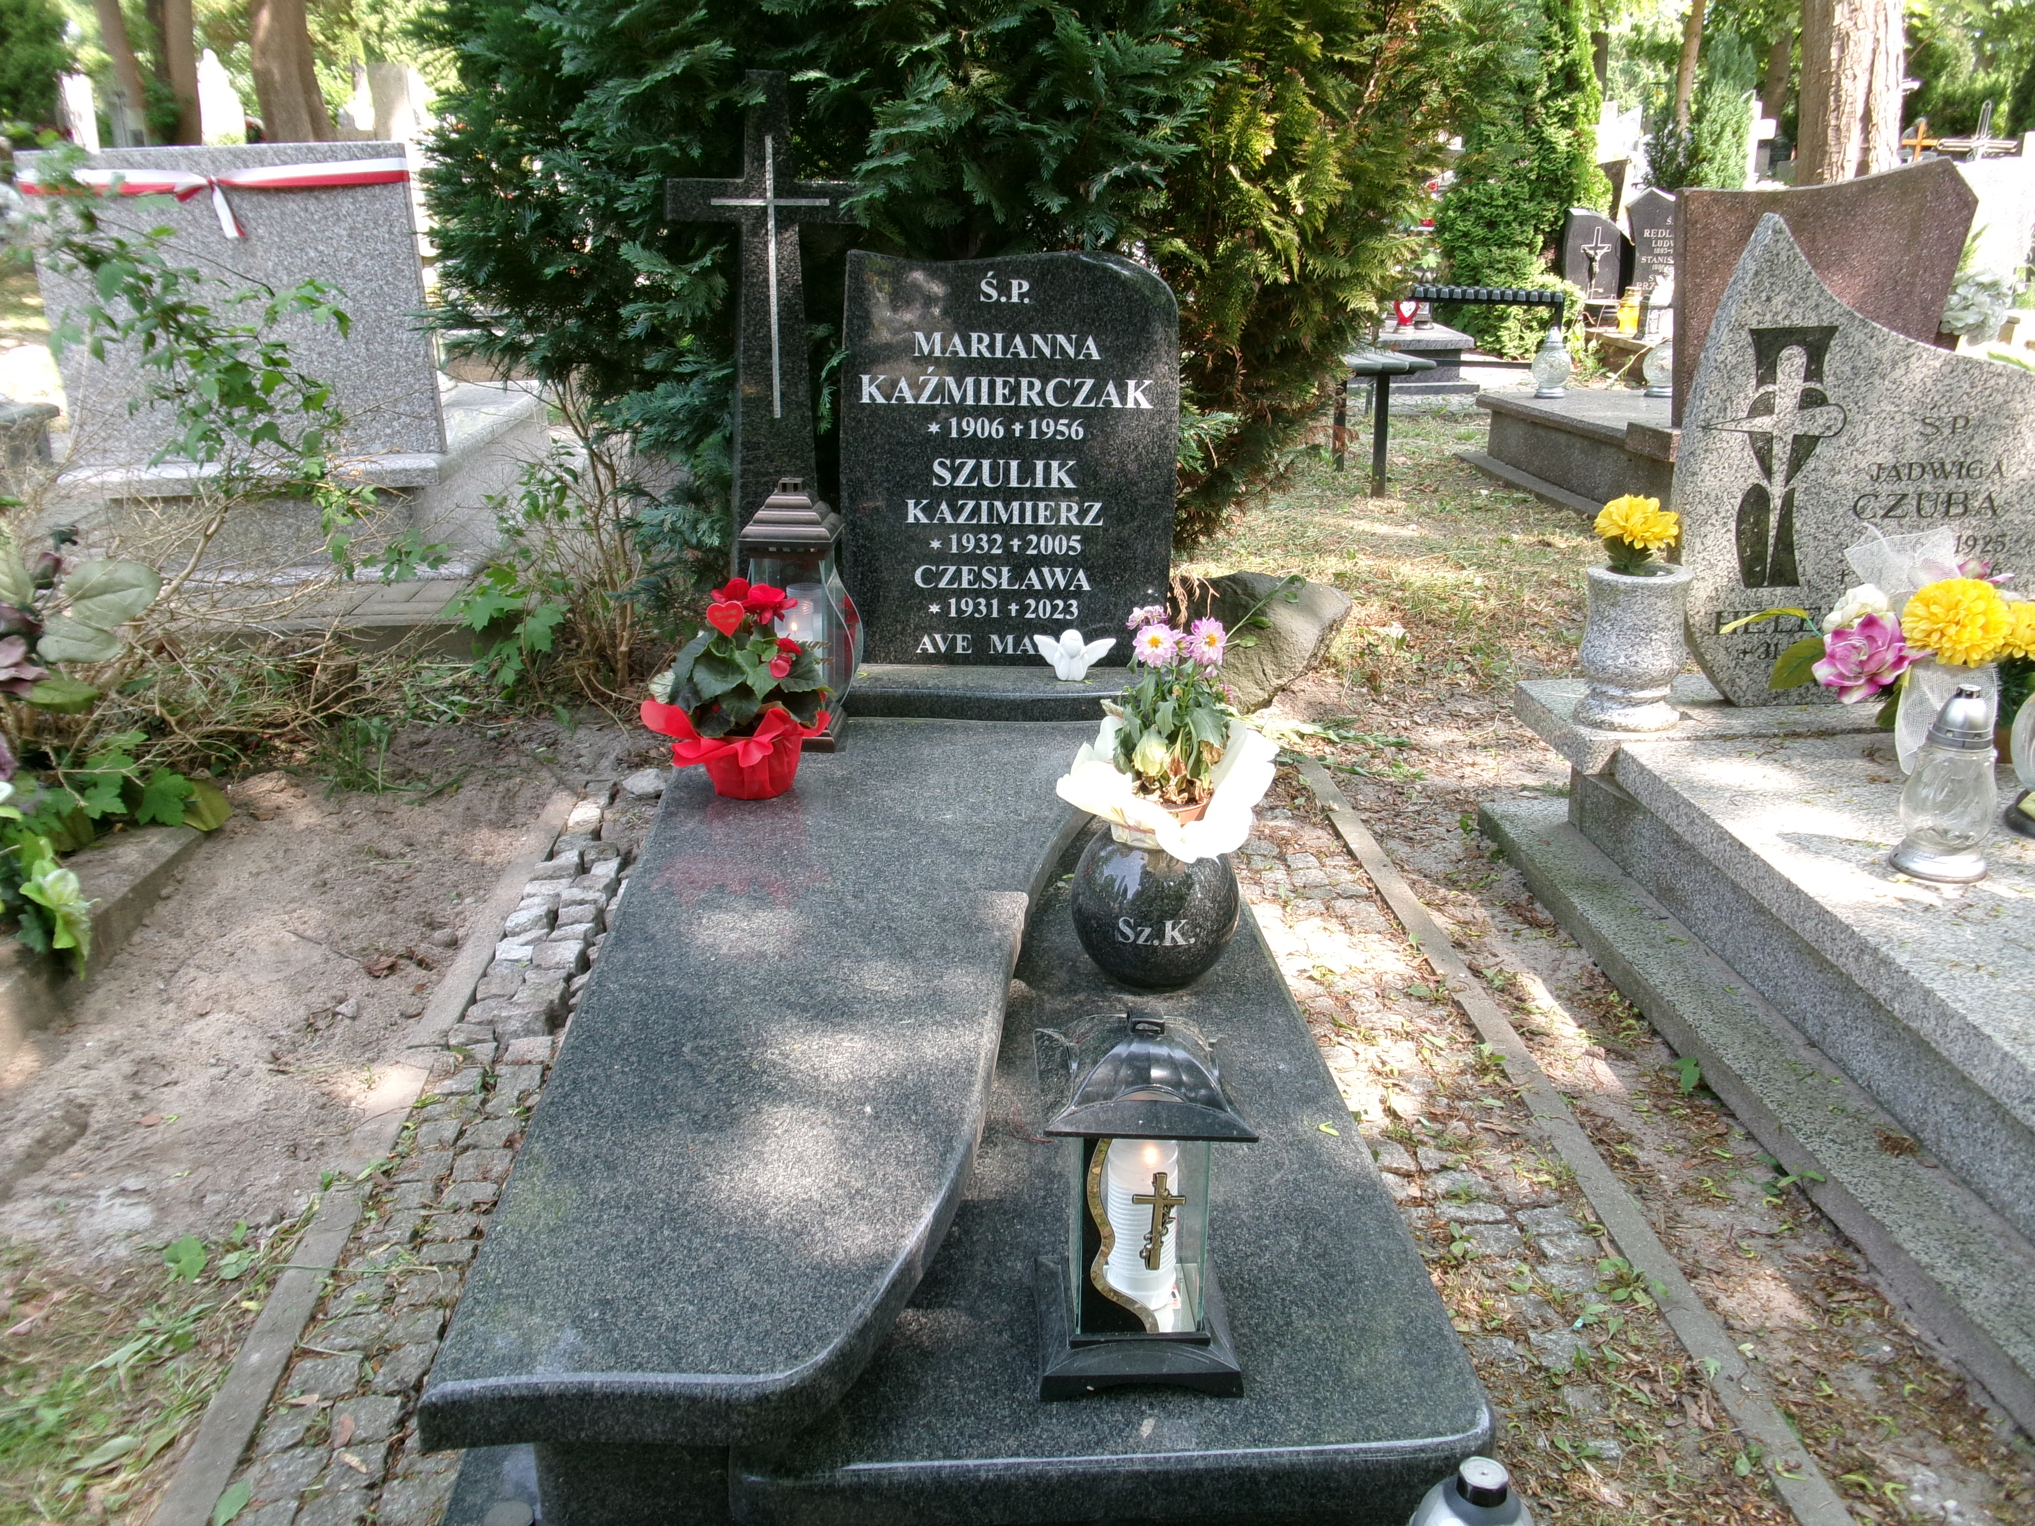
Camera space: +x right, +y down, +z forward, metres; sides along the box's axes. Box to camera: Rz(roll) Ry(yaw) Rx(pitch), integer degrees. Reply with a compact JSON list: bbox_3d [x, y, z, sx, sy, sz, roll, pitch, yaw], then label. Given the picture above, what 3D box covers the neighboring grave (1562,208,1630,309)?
[{"bbox_3d":[3.737,-3.261,10.600,0.400,0.610,0.100,1,19,3],"label":"neighboring grave"}]

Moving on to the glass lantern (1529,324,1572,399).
[{"bbox_3d":[2.232,-1.686,6.900,0.170,0.305,0.170,-1,19,-4],"label":"glass lantern"}]

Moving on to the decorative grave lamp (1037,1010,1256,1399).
[{"bbox_3d":[0.099,0.338,1.345,0.162,0.310,0.162,0,19,-1],"label":"decorative grave lamp"}]

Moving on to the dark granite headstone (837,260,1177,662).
[{"bbox_3d":[-0.015,-0.538,2.963,0.614,0.730,0.080,0,20,-4],"label":"dark granite headstone"}]

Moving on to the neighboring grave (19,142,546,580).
[{"bbox_3d":[-2.427,-1.526,5.931,1.262,1.280,2.040,0,20,-4],"label":"neighboring grave"}]

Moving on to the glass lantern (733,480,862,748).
[{"bbox_3d":[-0.367,-0.252,2.737,0.200,0.440,0.160,1,19,3],"label":"glass lantern"}]

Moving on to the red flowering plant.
[{"bbox_3d":[-0.414,-0.172,2.487,0.284,0.245,0.264,0,20,-4],"label":"red flowering plant"}]

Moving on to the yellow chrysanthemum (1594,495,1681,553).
[{"bbox_3d":[1.172,-0.450,3.107,0.167,0.098,0.159,0,20,-4],"label":"yellow chrysanthemum"}]

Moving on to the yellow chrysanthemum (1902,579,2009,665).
[{"bbox_3d":[1.511,-0.227,2.650,0.170,0.140,0.160,-1,19,-4],"label":"yellow chrysanthemum"}]

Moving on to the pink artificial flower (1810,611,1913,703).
[{"bbox_3d":[1.488,-0.185,2.901,0.183,0.155,0.131,6,20,14],"label":"pink artificial flower"}]

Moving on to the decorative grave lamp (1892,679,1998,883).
[{"bbox_3d":[1.367,0.018,2.388,0.146,0.272,0.146,-1,19,-4],"label":"decorative grave lamp"}]

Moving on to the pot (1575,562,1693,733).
[{"bbox_3d":[1.192,-0.231,3.193,0.220,0.281,0.220,0,20,-4],"label":"pot"}]

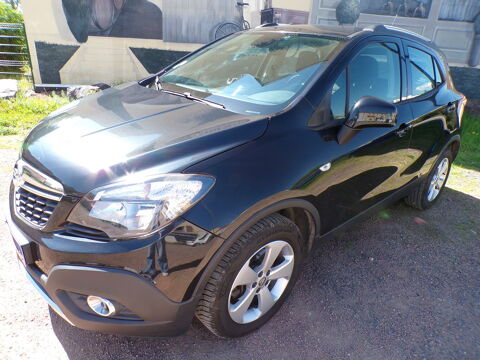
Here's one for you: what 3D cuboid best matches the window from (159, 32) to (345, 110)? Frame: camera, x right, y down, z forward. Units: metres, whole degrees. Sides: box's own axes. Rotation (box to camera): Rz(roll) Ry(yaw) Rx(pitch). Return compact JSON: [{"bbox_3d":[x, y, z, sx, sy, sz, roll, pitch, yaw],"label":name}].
[{"bbox_3d":[0.007,-0.804,2.228,0.920,0.160,1.280,-40,44,-24],"label":"window"}]

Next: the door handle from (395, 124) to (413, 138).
[{"bbox_3d":[1.114,-0.340,2.277,0.220,0.055,0.055,-16,30,-40],"label":"door handle"}]

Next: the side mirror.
[{"bbox_3d":[0.640,-0.318,1.740,0.230,0.240,0.235,-16,30,-40],"label":"side mirror"}]

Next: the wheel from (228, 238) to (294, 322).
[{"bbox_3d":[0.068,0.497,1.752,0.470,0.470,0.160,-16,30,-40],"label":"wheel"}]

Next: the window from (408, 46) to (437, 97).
[{"bbox_3d":[1.452,-0.846,2.630,0.530,0.360,0.050,-16,9,-40],"label":"window"}]

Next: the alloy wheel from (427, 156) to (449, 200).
[{"bbox_3d":[1.944,-0.028,3.405,0.470,0.470,0.160,-16,30,-40],"label":"alloy wheel"}]

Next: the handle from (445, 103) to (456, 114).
[{"bbox_3d":[1.774,-0.620,2.815,0.220,0.055,0.055,-16,30,-40],"label":"handle"}]

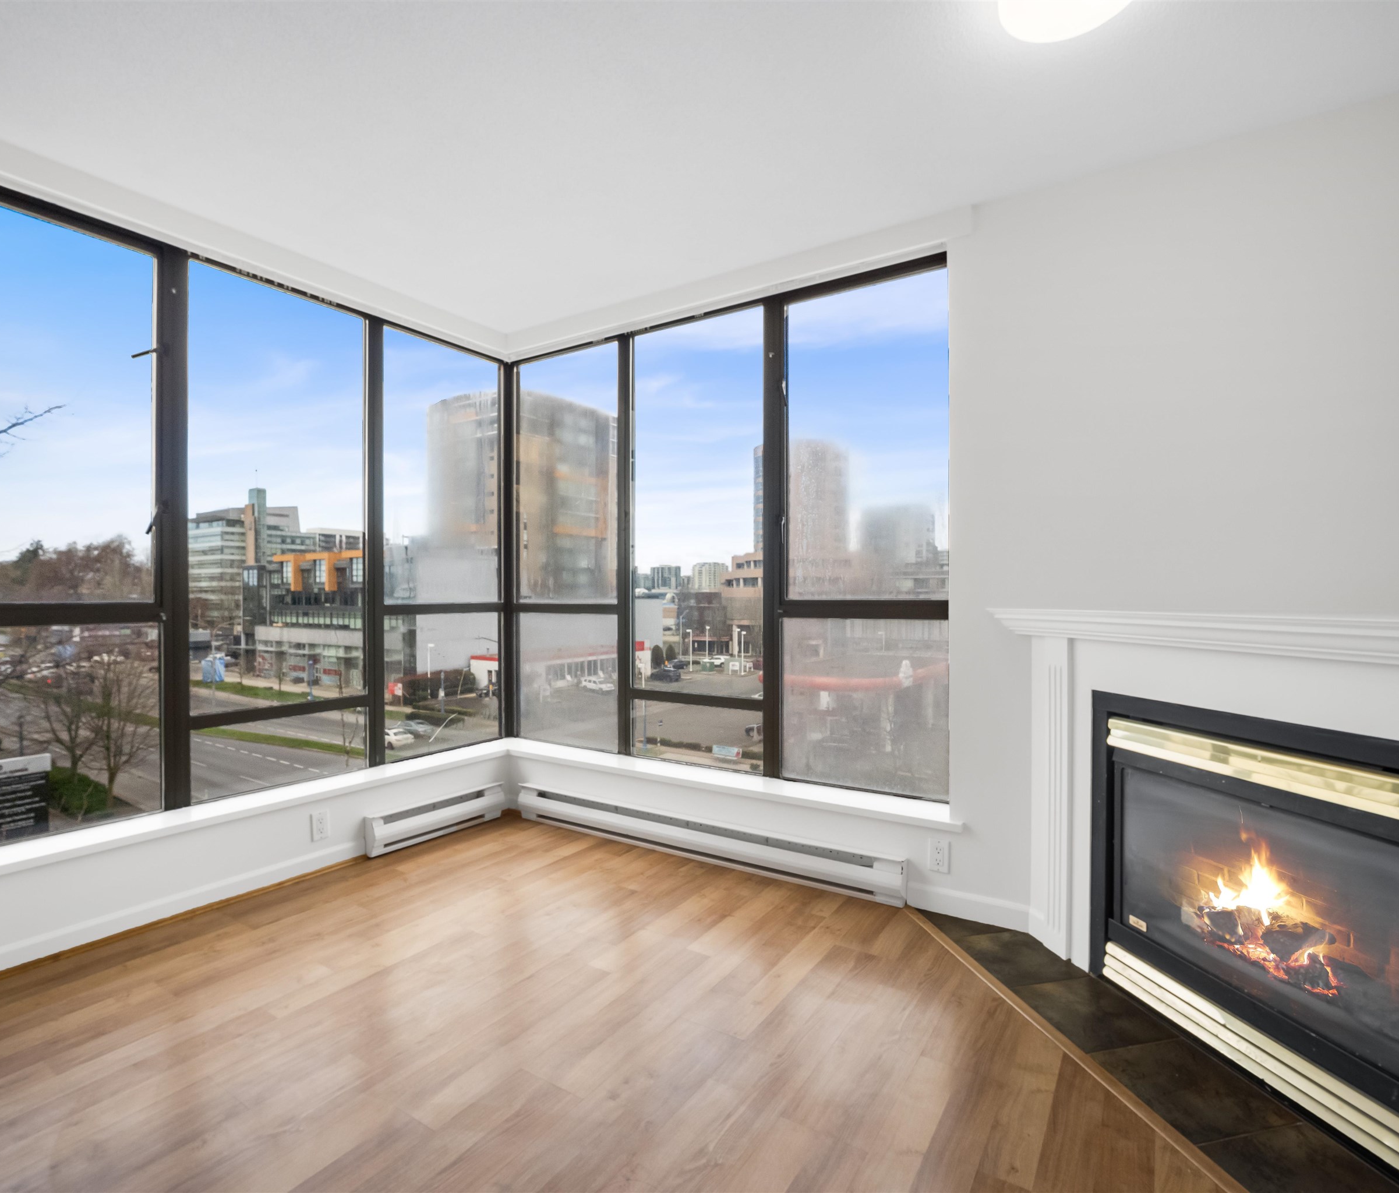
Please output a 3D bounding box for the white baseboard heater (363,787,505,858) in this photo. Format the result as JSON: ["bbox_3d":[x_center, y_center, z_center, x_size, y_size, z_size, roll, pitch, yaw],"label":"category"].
[{"bbox_3d":[-1.177,1.010,2.951,0.068,0.156,0.650,0,0,39],"label":"white baseboard heater"}]

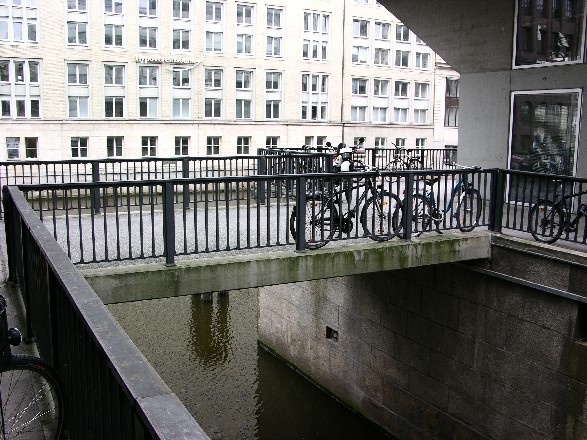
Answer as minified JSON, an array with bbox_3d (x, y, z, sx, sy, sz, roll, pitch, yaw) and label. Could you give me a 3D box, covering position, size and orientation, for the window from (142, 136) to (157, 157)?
[{"bbox_3d":[-12.175,-6.188,50.048,1.310,1.720,0.200,-4,10,-28],"label":"window"}]

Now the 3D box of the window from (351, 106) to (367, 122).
[{"bbox_3d":[6.568,-10.710,59.985,1.880,1.560,0.200,-4,10,-27],"label":"window"}]

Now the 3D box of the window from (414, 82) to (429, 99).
[{"bbox_3d":[15.276,-15.408,70.738,2.050,1.980,0.200,-4,10,-28],"label":"window"}]

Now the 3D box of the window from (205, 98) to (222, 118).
[{"bbox_3d":[-7.639,-10.654,56.909,1.760,1.910,0.250,-4,9,-26],"label":"window"}]

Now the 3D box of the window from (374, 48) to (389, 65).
[{"bbox_3d":[8.911,-16.566,60.287,1.880,1.710,0.200,-4,10,-27],"label":"window"}]

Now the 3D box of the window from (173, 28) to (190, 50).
[{"bbox_3d":[-10.274,-16.540,54.650,1.760,2.010,0.250,-4,9,-26],"label":"window"}]

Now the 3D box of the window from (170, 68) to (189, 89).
[{"bbox_3d":[-10.056,-12.482,52.345,1.600,1.780,0.200,-4,10,-24],"label":"window"}]

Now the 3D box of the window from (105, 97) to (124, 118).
[{"bbox_3d":[-16.302,-10.261,54.102,1.800,1.970,0.200,-4,10,-28],"label":"window"}]

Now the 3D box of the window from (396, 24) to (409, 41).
[{"bbox_3d":[12.619,-21.563,68.387,2.050,2.090,0.200,-4,10,-28],"label":"window"}]

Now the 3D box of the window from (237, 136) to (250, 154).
[{"bbox_3d":[-4.584,-6.799,54.324,1.380,1.690,0.200,-4,10,-28],"label":"window"}]

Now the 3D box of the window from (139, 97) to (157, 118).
[{"bbox_3d":[-12.115,-9.359,49.545,1.610,1.780,0.200,-4,10,-28],"label":"window"}]

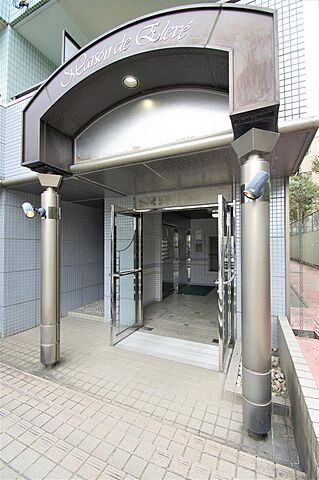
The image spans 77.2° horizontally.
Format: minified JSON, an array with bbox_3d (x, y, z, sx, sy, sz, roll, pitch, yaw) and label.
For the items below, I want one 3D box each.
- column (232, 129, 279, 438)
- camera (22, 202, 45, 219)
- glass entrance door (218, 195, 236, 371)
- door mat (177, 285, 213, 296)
[{"bbox_3d":[0.750,0.364,1.540,0.250,2.280,0.250,0,0,-22],"label":"column"},{"bbox_3d":[-1.417,-0.336,2.277,0.160,0.180,0.240,0,0,23],"label":"camera"},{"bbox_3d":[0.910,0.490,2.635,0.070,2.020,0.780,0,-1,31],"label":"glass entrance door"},{"bbox_3d":[1.137,1.510,6.020,0.820,0.015,1.250,0,-1,24],"label":"door mat"}]

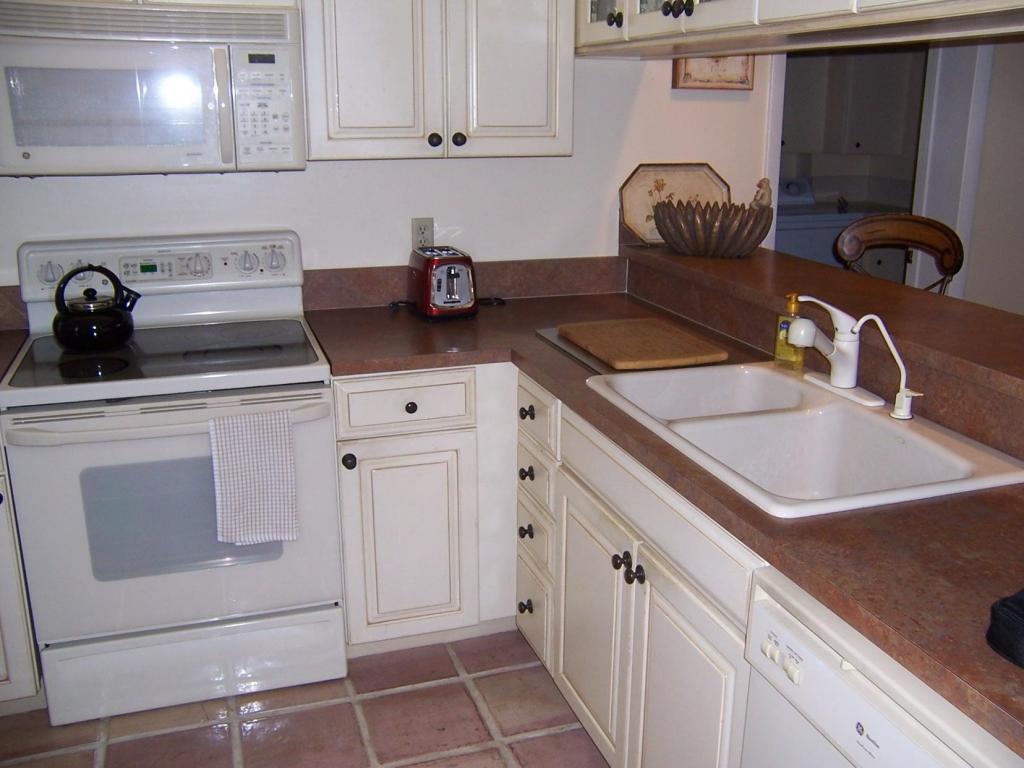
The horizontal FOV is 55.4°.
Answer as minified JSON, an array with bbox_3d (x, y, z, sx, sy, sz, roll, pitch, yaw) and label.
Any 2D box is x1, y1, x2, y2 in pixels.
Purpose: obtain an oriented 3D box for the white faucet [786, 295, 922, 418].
[{"bbox_3d":[0.710,-0.072,2.105,0.200,0.225,0.340,-7,18,-23],"label":"white faucet"}]

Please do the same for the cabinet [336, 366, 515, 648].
[{"bbox_3d":[-0.319,0.269,2.960,0.500,0.830,0.610,-5,17,-17],"label":"cabinet"}]

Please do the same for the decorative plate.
[{"bbox_3d":[0.558,-0.611,3.322,0.418,0.275,0.025,-5,11,-17],"label":"decorative plate"}]

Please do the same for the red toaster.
[{"bbox_3d":[-0.221,-0.325,3.061,0.178,0.184,0.250,-5,17,-17],"label":"red toaster"}]

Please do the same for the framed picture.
[{"bbox_3d":[0.672,-1.136,3.211,0.280,0.330,0.030,-5,17,-17],"label":"framed picture"}]

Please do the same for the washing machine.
[{"bbox_3d":[1.679,-0.709,6.079,0.690,1.070,0.670,-5,17,-17],"label":"washing machine"}]

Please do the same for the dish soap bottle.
[{"bbox_3d":[0.677,-0.132,2.376,0.043,0.182,0.063,-9,19,-28],"label":"dish soap bottle"}]

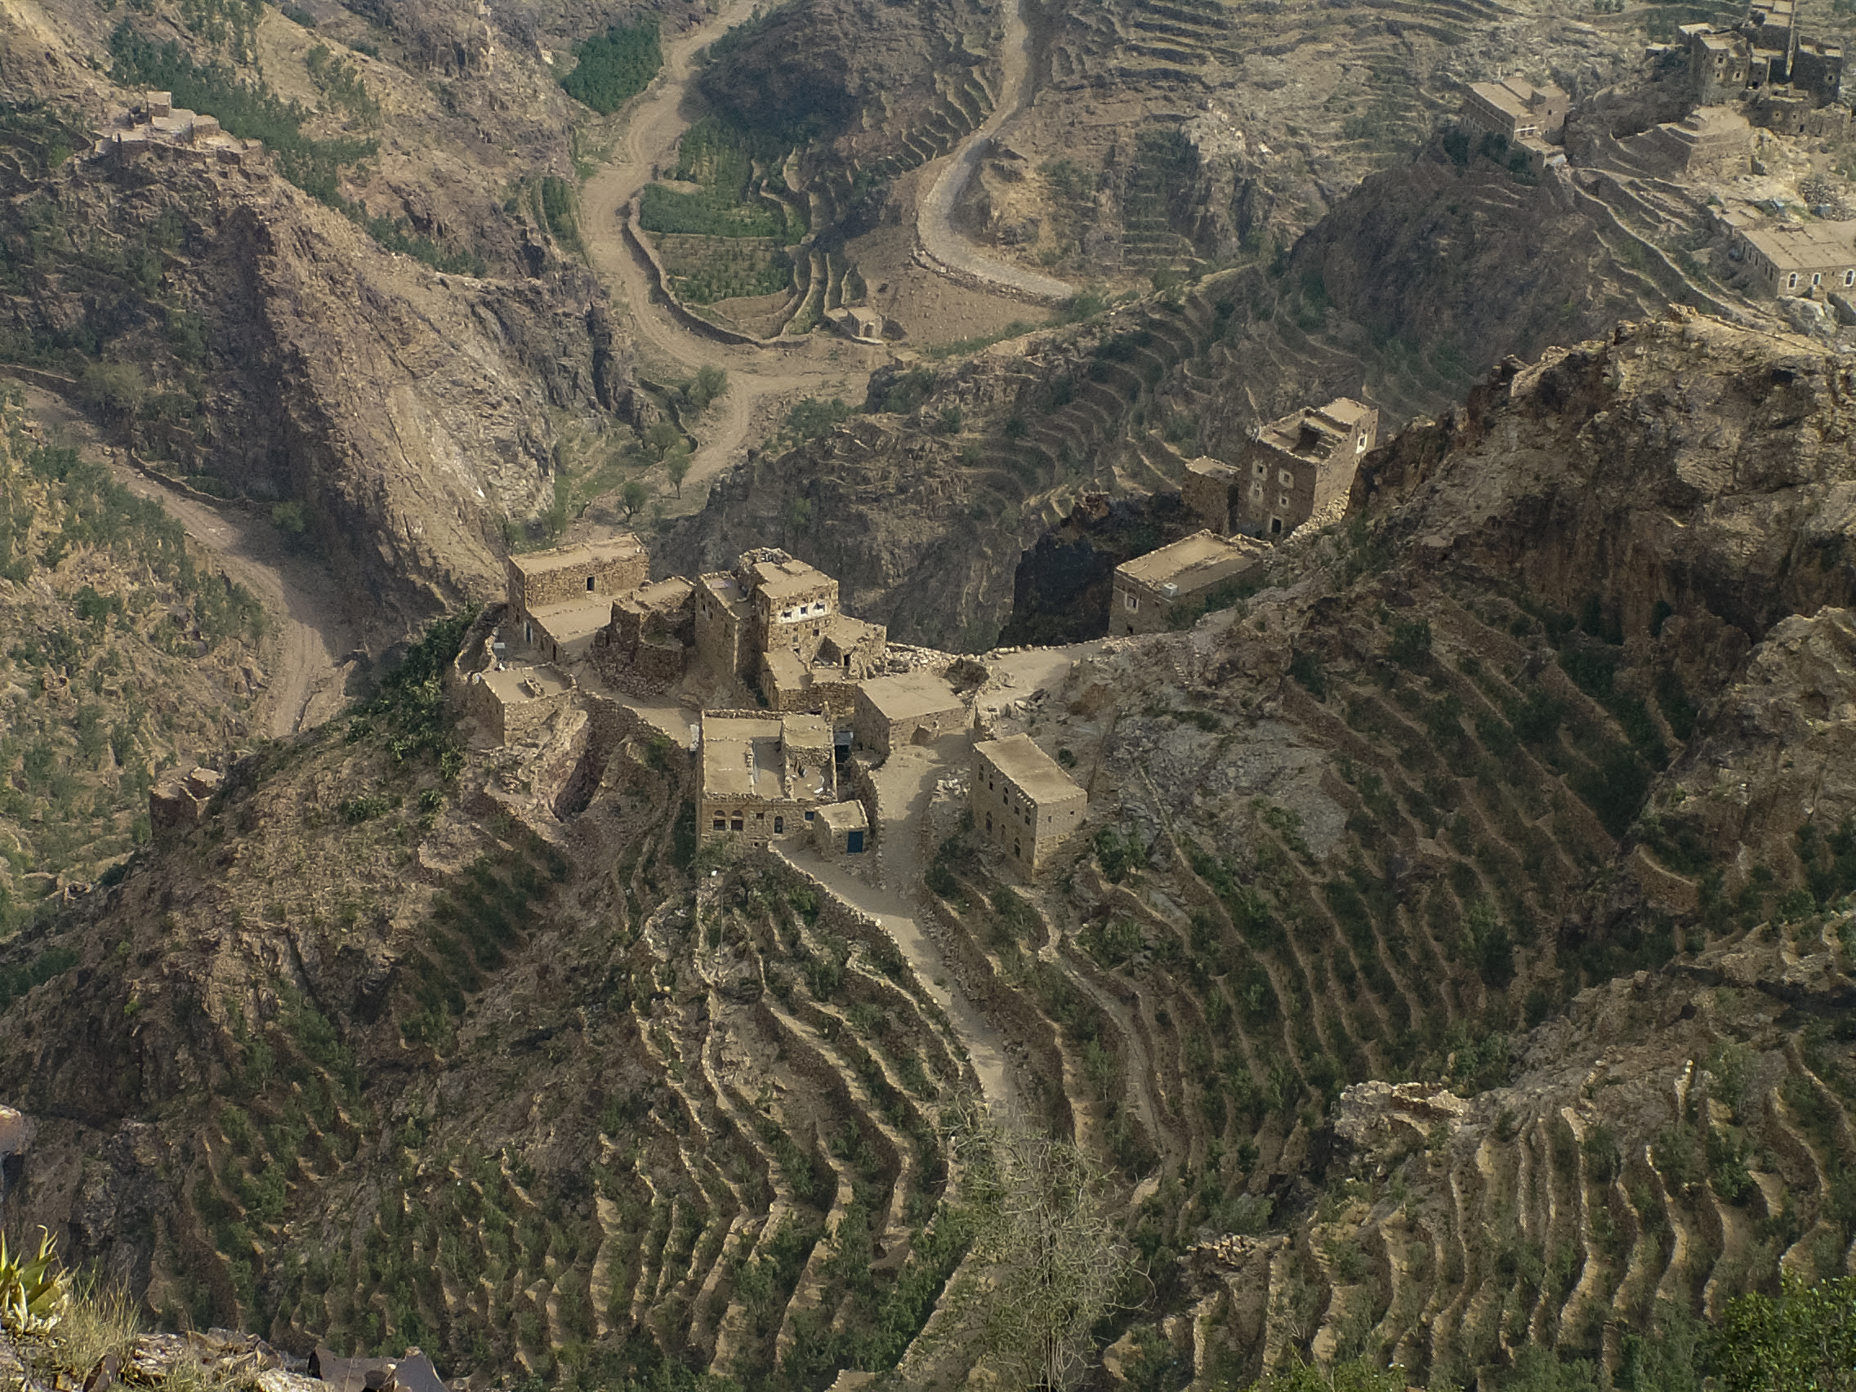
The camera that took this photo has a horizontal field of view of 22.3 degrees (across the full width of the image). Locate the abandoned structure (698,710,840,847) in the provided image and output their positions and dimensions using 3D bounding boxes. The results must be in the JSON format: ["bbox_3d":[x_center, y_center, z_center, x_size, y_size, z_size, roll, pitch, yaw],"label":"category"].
[{"bbox_3d":[-12.670,6.370,373.430,10.300,4.900,13.690,1,29,-3],"label":"abandoned structure"}]

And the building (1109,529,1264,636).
[{"bbox_3d":[22.160,-8.440,402.780,11.740,5.900,7.410,-22,38,-37],"label":"building"}]

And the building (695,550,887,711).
[{"bbox_3d":[-10.770,-4.960,390.200,12.560,8.000,13.020,-9,31,-21],"label":"building"}]

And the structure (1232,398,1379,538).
[{"bbox_3d":[35.970,-20.530,433.300,10.650,9.600,7.190,-24,39,-39],"label":"structure"}]

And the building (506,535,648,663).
[{"bbox_3d":[-27.700,-7.520,392.910,11.310,6.200,10.280,-11,32,-23],"label":"building"}]

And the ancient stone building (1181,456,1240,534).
[{"bbox_3d":[26.300,-18.550,435.280,4.190,5.800,2.600,22,34,31],"label":"ancient stone building"}]

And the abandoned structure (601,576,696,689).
[{"bbox_3d":[-21.730,-5.560,393.100,6.820,4.700,6.540,-21,37,-36],"label":"abandoned structure"}]

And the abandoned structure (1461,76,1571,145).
[{"bbox_3d":[71.840,-72.030,574.960,7.390,5.900,12.630,-8,31,-19],"label":"abandoned structure"}]

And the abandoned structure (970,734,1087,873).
[{"bbox_3d":[7.940,8.620,372.950,4.460,6.600,10.220,-12,32,-25],"label":"abandoned structure"}]

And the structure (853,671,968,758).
[{"bbox_3d":[-1.330,1.240,384.190,6.640,3.200,6.290,-9,31,-21],"label":"structure"}]

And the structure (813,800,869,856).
[{"bbox_3d":[-6.610,10.320,368.190,3.270,2.400,3.690,-6,30,-16],"label":"structure"}]

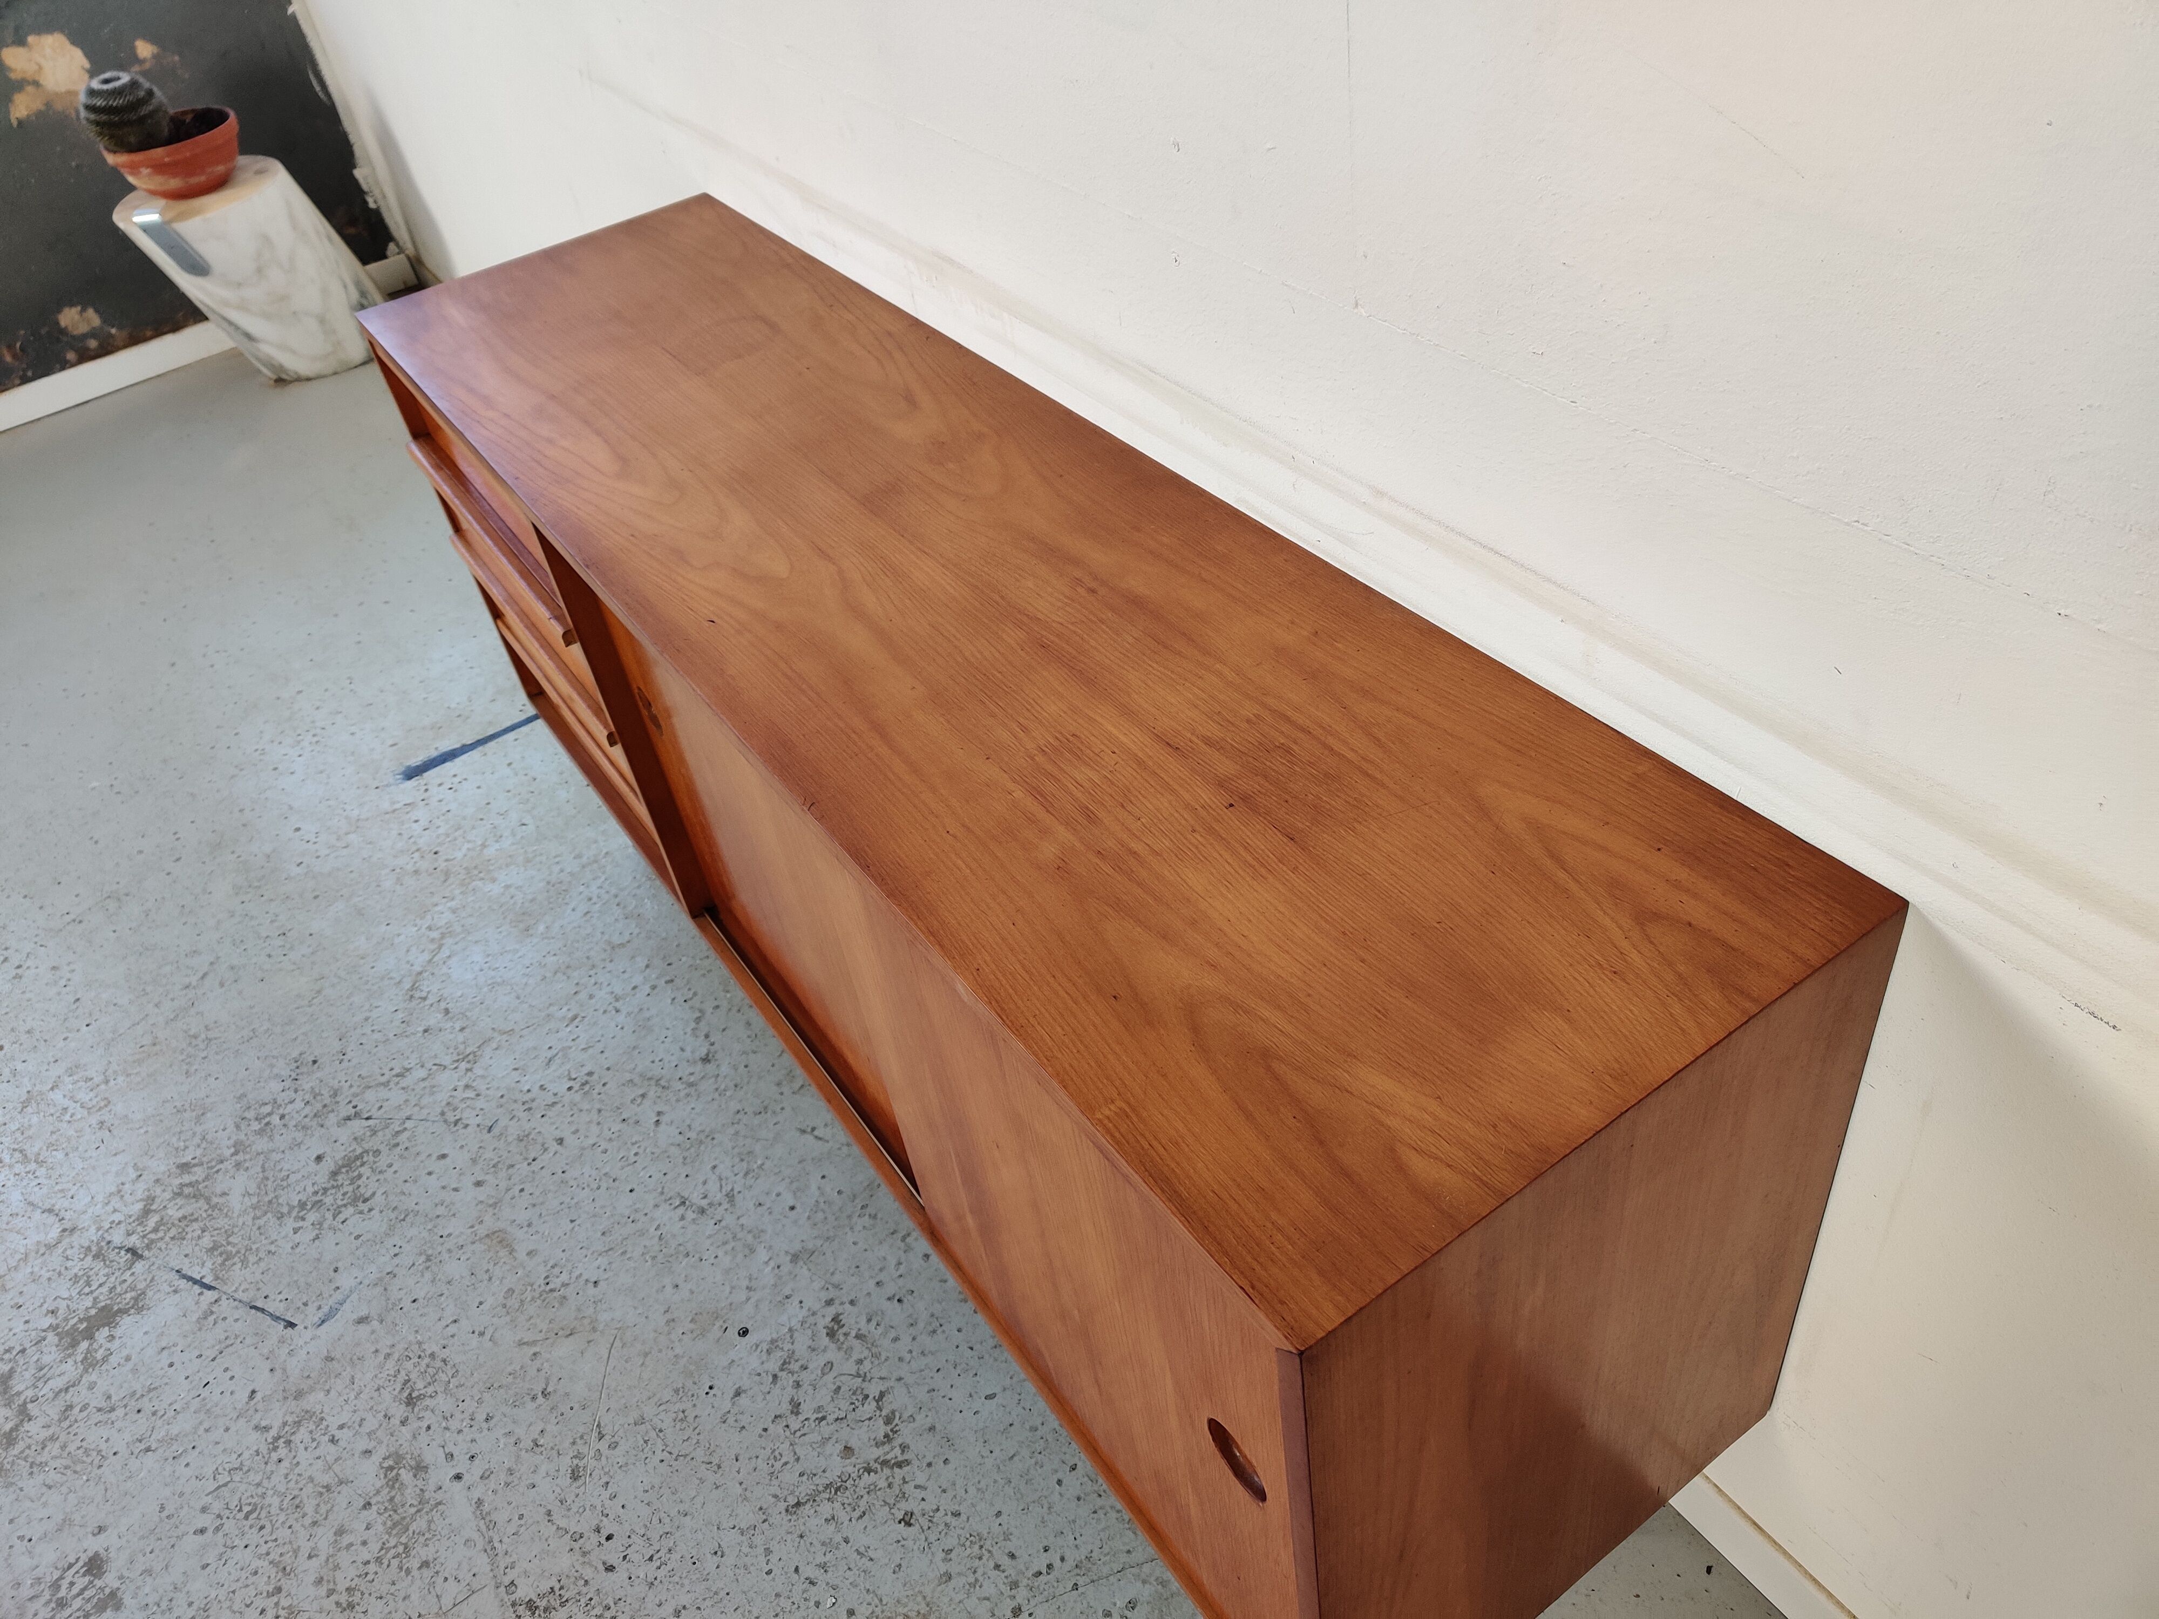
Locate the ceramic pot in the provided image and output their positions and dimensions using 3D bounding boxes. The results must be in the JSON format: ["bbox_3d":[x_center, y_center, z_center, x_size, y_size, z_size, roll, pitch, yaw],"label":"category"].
[{"bbox_3d":[-1.843,-1.335,3.452,0.256,0.118,0.256,-29,44,-20],"label":"ceramic pot"}]

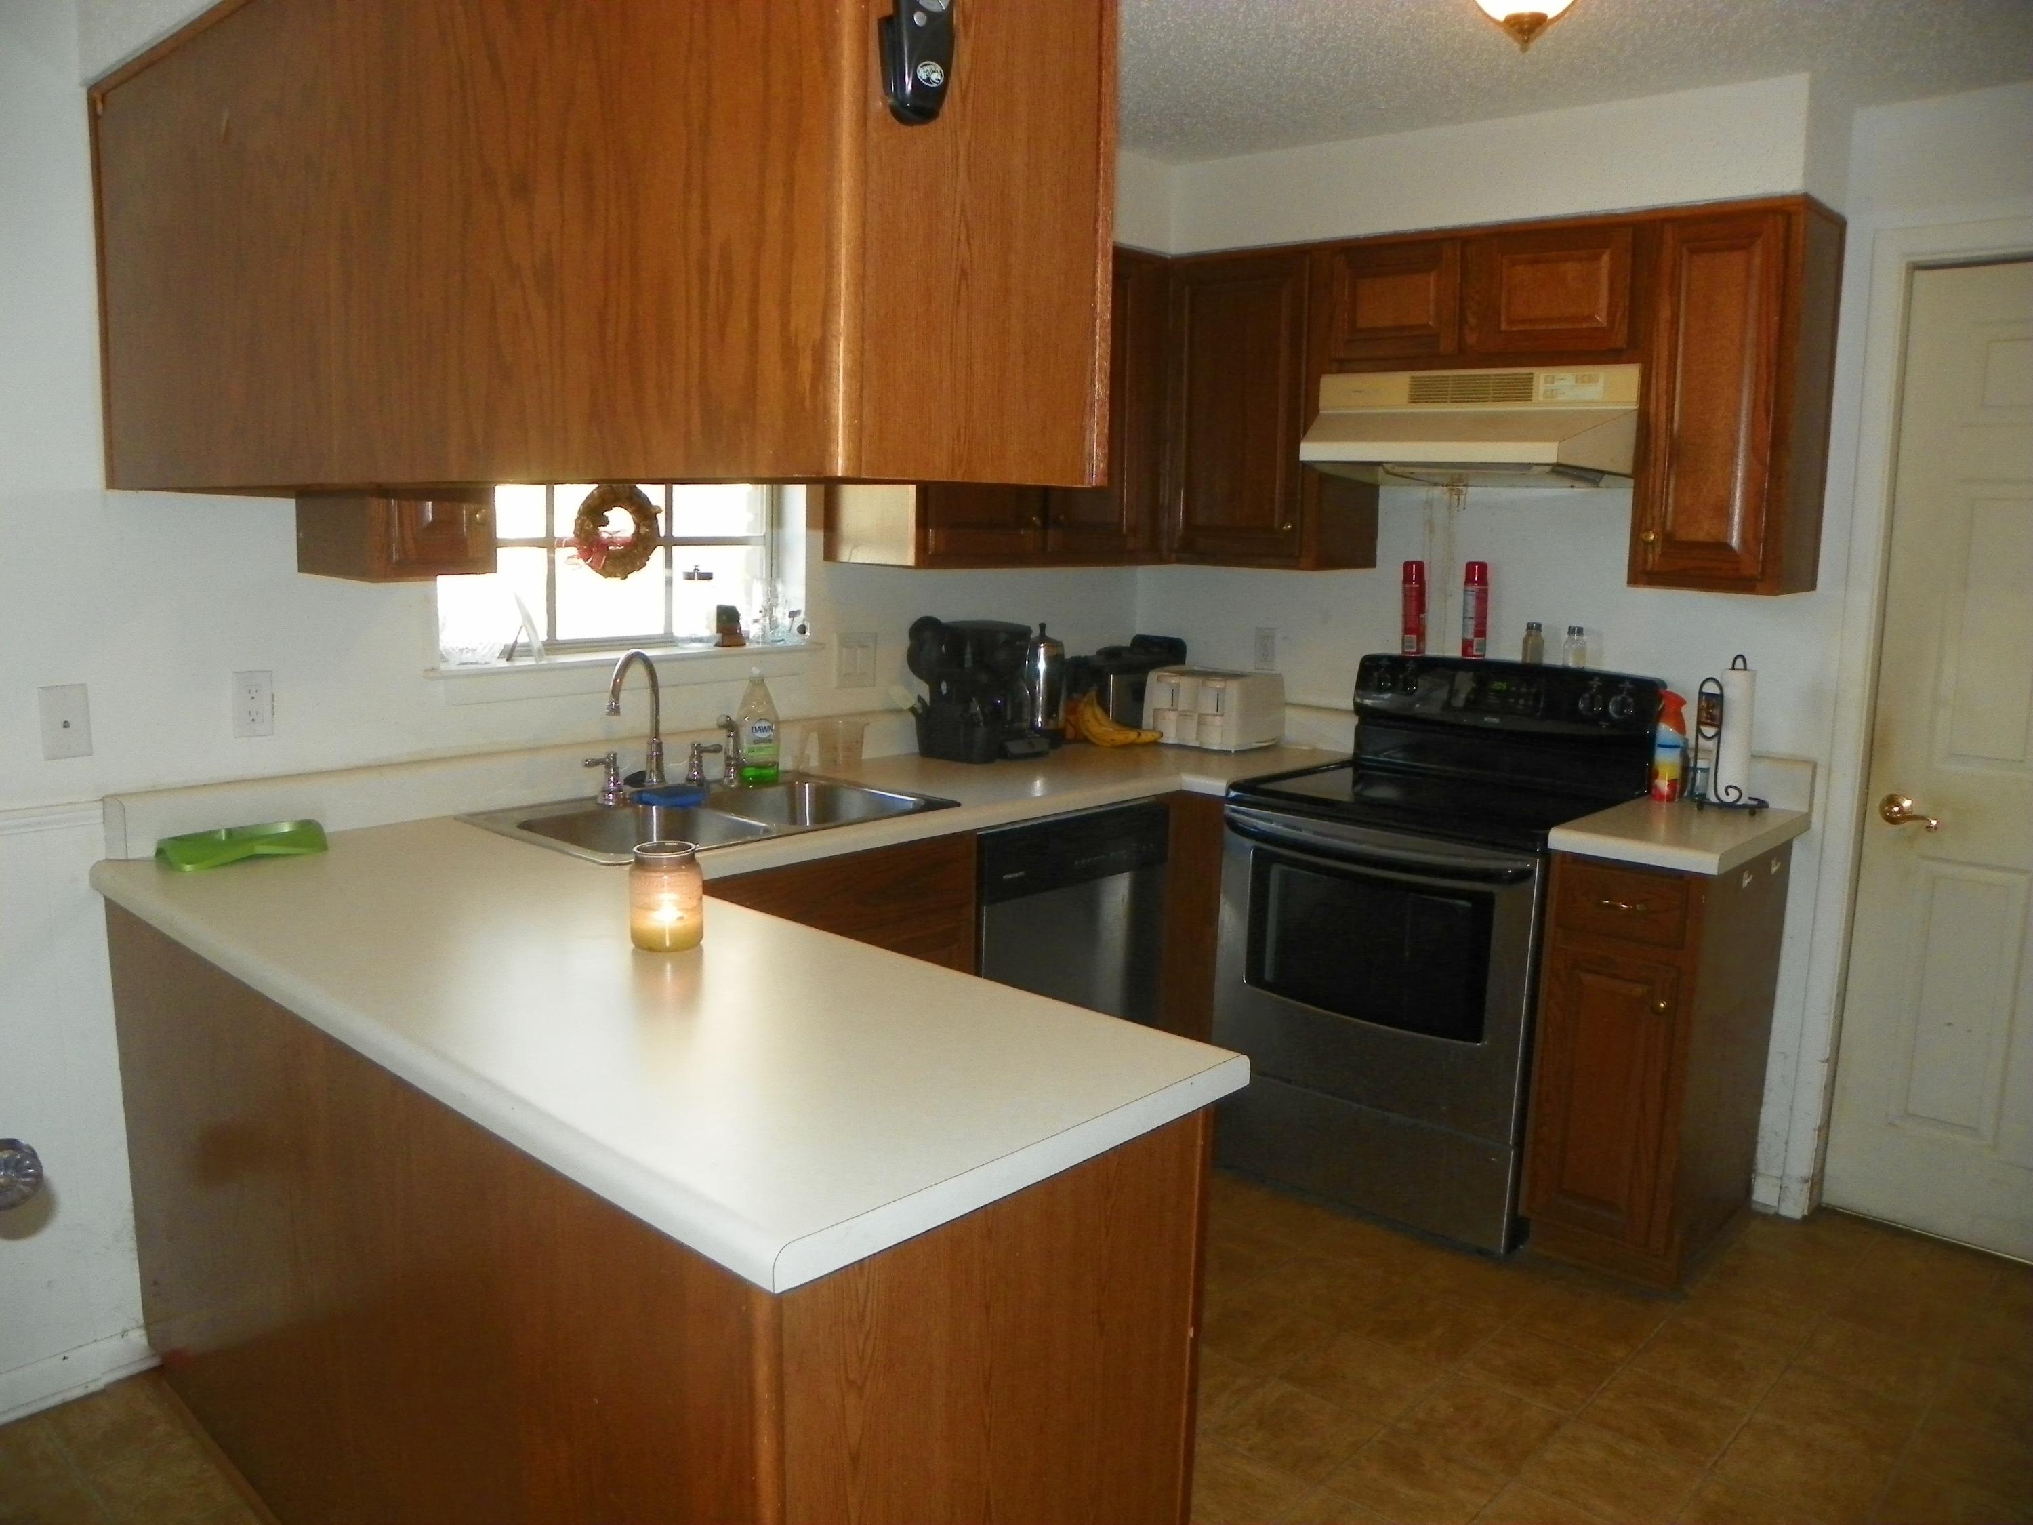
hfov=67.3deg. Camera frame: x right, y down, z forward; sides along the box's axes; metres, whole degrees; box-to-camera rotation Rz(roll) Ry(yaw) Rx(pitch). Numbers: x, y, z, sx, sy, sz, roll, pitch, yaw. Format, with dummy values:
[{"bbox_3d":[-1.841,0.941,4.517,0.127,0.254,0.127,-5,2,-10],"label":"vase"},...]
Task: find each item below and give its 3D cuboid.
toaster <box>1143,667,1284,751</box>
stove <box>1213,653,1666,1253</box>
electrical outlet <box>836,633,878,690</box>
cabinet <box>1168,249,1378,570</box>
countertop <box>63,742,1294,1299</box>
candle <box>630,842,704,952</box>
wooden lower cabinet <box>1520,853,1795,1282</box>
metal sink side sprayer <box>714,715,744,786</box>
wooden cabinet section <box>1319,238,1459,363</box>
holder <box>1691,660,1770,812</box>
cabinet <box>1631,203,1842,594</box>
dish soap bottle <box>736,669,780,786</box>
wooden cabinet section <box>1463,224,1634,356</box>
[{"bbox_3d":[0.533,-0.147,4.100,0.300,0.192,0.252,9,12,42],"label":"toaster"},{"bbox_3d":[0.938,0.374,3.474,0.762,1.160,0.648,9,12,42],"label":"stove"},{"bbox_3d":[-0.375,-0.241,3.623,0.010,0.122,0.117,9,12,42],"label":"electrical outlet"},{"bbox_3d":[0.637,-0.871,3.836,0.476,0.772,0.312,9,12,42],"label":"cabinet"},{"bbox_3d":[0.072,0.158,2.841,1.860,0.042,2.760,9,12,42],"label":"countertop"},{"bbox_3d":[-0.474,0.181,2.073,0.099,0.133,0.099,1,9,0],"label":"candle"},{"bbox_3d":[1.353,0.571,3.193,0.310,0.859,0.595,9,12,42],"label":"wooden lower cabinet"},{"bbox_3d":[-0.609,-0.025,3.246,0.038,0.150,0.060,8,11,33],"label":"metal sink side sprayer"},{"bbox_3d":[0.932,-1.041,3.522,0.360,0.265,0.310,9,12,42],"label":"wooden cabinet section"},{"bbox_3d":[1.510,-0.059,3.228,0.146,0.331,0.141,9,12,42],"label":"holder"},{"bbox_3d":[1.453,-0.722,3.086,0.307,0.772,0.312,9,12,42],"label":"cabinet"},{"bbox_3d":[-0.556,-0.078,3.318,0.095,0.245,0.060,-2,10,-19],"label":"dish soap bottle"},{"bbox_3d":[1.198,-0.991,3.281,0.390,0.265,0.310,9,12,42],"label":"wooden cabinet section"}]

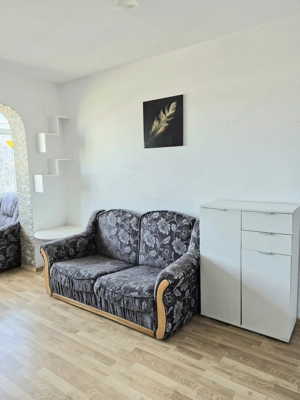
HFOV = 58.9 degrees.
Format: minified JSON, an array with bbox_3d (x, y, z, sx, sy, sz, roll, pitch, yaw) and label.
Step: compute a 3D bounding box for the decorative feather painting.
[{"bbox_3d":[0.144,-0.845,2.927,0.514,0.528,0.028,3,8,35],"label":"decorative feather painting"}]

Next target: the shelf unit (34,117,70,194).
[{"bbox_3d":[-1.360,-0.645,3.717,0.212,1.050,0.504,3,8,35],"label":"shelf unit"}]

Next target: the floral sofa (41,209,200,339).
[{"bbox_3d":[-0.285,0.601,2.834,1.629,0.898,0.884,3,8,35],"label":"floral sofa"}]

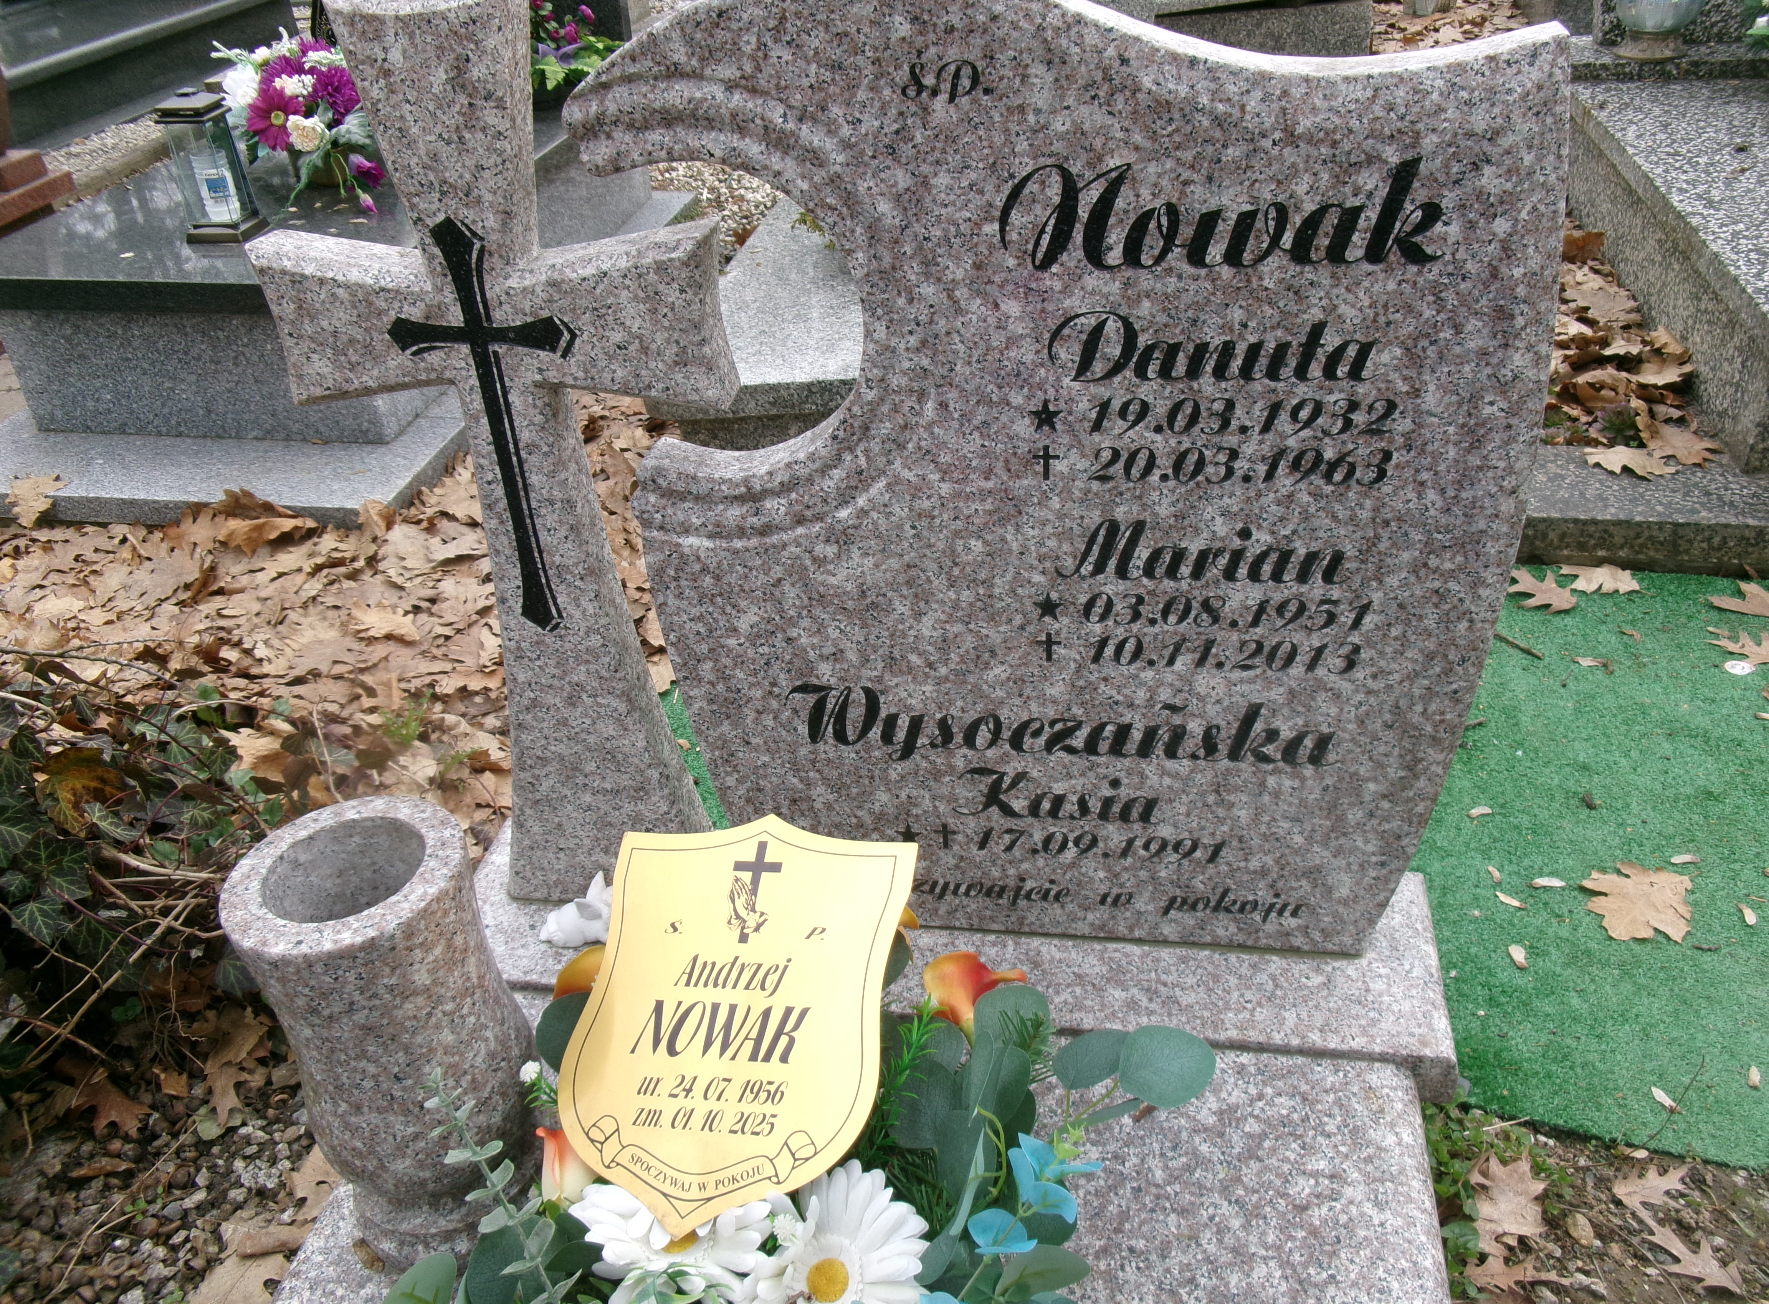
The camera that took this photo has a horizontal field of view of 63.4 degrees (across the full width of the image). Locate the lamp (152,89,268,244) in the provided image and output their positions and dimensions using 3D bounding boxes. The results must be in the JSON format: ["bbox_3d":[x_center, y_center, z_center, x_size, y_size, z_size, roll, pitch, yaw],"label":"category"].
[{"bbox_3d":[-1.317,-0.949,2.783,0.117,0.276,0.108,3,34,11],"label":"lamp"}]

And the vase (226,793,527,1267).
[{"bbox_3d":[-0.342,0.283,1.028,0.156,0.331,0.156,1,33,11],"label":"vase"}]

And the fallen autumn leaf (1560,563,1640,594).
[{"bbox_3d":[1.109,-0.114,2.223,0.109,0.025,0.081,3,34,10],"label":"fallen autumn leaf"}]

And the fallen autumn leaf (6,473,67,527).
[{"bbox_3d":[-1.641,-0.290,2.768,0.114,0.030,0.106,3,77,11],"label":"fallen autumn leaf"}]

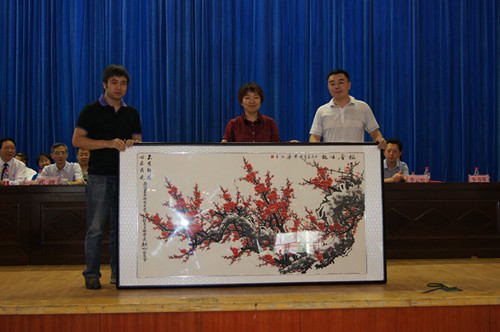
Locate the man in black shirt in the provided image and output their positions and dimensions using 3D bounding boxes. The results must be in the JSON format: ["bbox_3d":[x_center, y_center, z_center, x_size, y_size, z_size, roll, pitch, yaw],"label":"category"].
[{"bbox_3d":[-1.130,0.076,4.950,0.560,1.750,0.420,-1,1,-23],"label":"man in black shirt"}]

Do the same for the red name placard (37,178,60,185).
[{"bbox_3d":[-1.970,0.161,6.080,0.205,0.088,0.060,0,1,-3],"label":"red name placard"}]

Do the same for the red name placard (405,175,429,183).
[{"bbox_3d":[1.710,0.138,6.380,0.210,0.088,0.060,0,1,-3],"label":"red name placard"}]

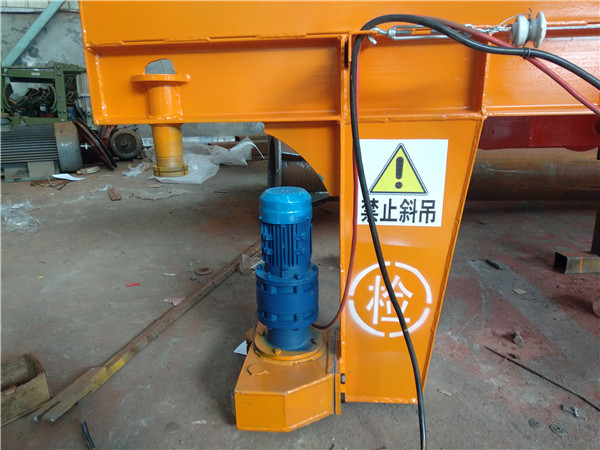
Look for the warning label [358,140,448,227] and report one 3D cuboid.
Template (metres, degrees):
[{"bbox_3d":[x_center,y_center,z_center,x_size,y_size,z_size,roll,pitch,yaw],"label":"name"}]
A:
[{"bbox_3d":[0.357,-0.146,1.598,0.298,0.306,0.004,1,18,6],"label":"warning label"}]

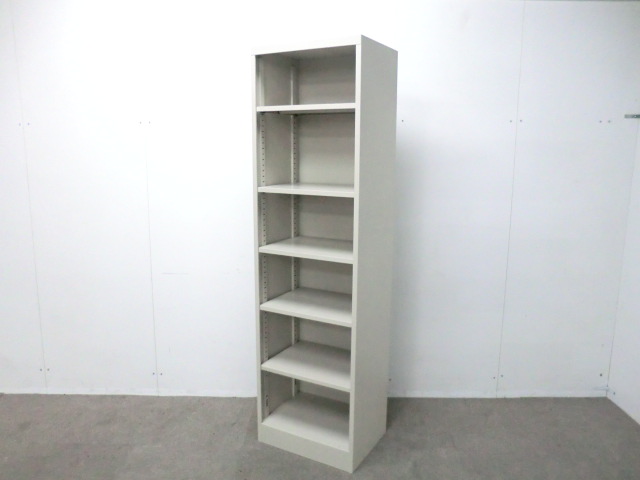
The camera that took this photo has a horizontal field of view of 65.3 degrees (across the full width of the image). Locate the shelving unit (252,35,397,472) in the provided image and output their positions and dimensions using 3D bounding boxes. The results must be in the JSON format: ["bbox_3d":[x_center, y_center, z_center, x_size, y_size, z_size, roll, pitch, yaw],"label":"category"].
[{"bbox_3d":[0.024,0.079,2.359,0.518,1.860,0.393,6,12,29],"label":"shelving unit"}]

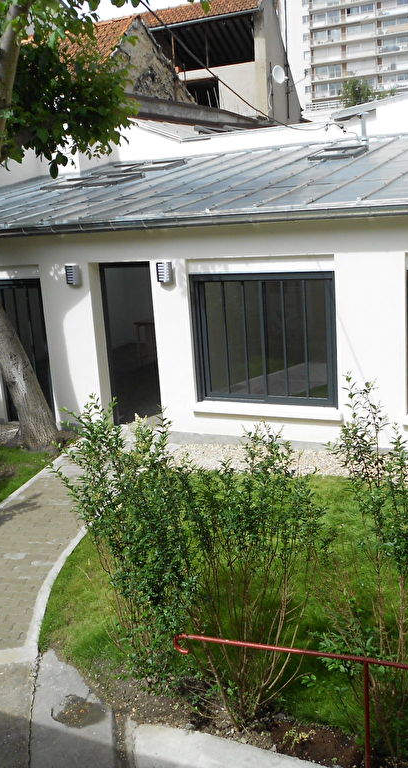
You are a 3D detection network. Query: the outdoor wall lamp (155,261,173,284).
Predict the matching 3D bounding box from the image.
[{"bbox_3d":[-0.480,-1.351,9.341,0.150,0.240,0.110,3,14,27],"label":"outdoor wall lamp"}]

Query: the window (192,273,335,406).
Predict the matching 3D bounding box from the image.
[{"bbox_3d":[0.694,-0.519,9.096,1.811,1.567,0.100,3,14,27],"label":"window"}]

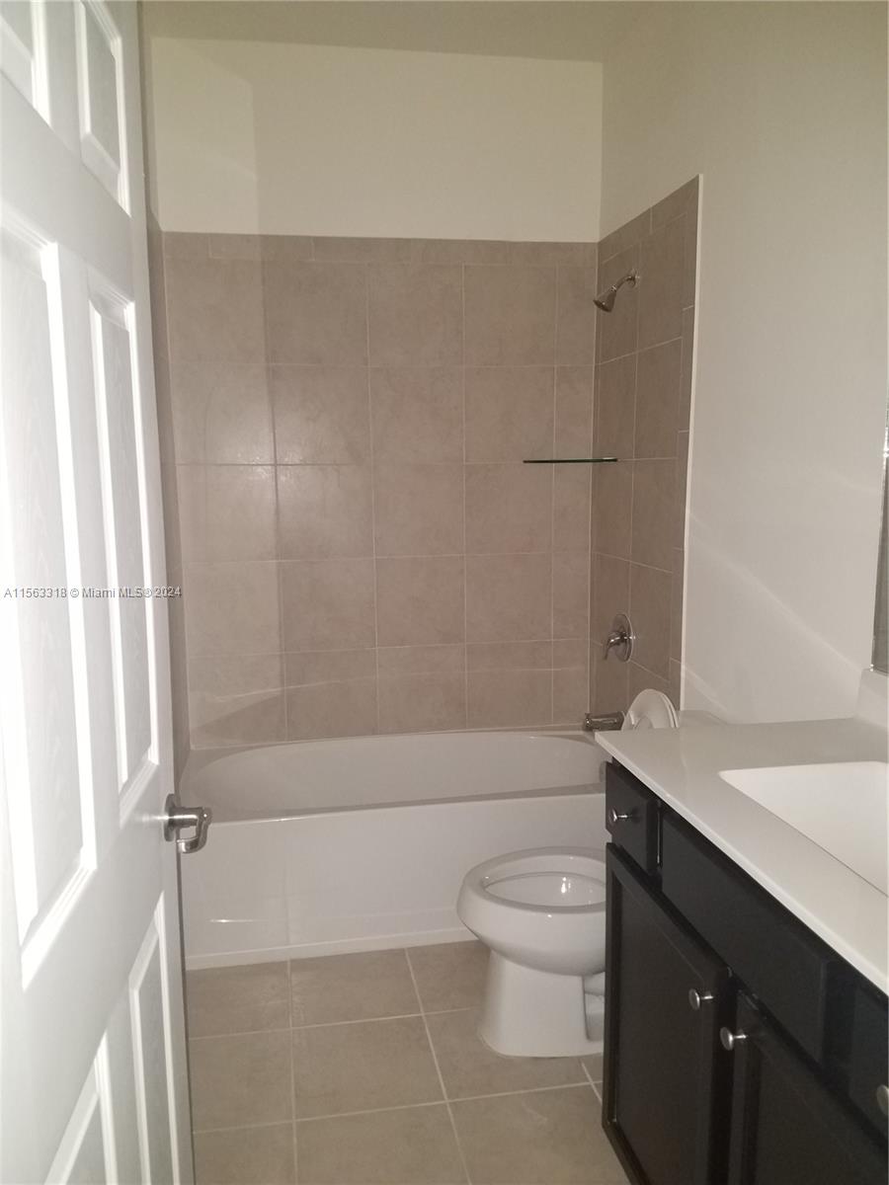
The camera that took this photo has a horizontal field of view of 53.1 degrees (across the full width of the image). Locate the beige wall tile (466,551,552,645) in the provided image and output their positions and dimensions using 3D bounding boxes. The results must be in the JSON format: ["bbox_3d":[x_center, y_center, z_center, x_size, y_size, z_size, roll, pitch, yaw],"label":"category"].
[{"bbox_3d":[0.243,0.024,3.310,0.330,0.334,0.012,-2,8,-8],"label":"beige wall tile"}]

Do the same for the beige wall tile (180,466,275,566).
[{"bbox_3d":[-0.742,-0.271,3.063,0.330,0.330,0.012,-2,8,-10],"label":"beige wall tile"}]

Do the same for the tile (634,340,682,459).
[{"bbox_3d":[0.656,-0.579,2.745,0.012,0.334,0.307,-2,9,-12],"label":"tile"}]

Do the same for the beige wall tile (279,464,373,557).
[{"bbox_3d":[-0.420,-0.287,3.158,0.332,0.335,0.009,-2,8,-10],"label":"beige wall tile"}]

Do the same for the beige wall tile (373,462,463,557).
[{"bbox_3d":[-0.090,-0.299,3.200,0.330,0.333,0.010,-2,9,-10],"label":"beige wall tile"}]

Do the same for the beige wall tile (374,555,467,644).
[{"bbox_3d":[-0.086,0.034,3.249,0.330,0.333,0.010,-2,9,-10],"label":"beige wall tile"}]

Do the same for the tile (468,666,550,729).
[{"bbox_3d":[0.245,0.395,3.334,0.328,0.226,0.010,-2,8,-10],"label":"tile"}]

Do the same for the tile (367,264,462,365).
[{"bbox_3d":[-0.095,-0.960,3.082,0.329,0.335,0.012,-2,8,-10],"label":"tile"}]

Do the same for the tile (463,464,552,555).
[{"bbox_3d":[0.239,-0.306,3.237,0.329,0.330,0.012,-2,8,-10],"label":"tile"}]

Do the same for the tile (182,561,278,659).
[{"bbox_3d":[-0.746,0.058,3.148,0.332,0.330,0.009,-2,8,-10],"label":"tile"}]

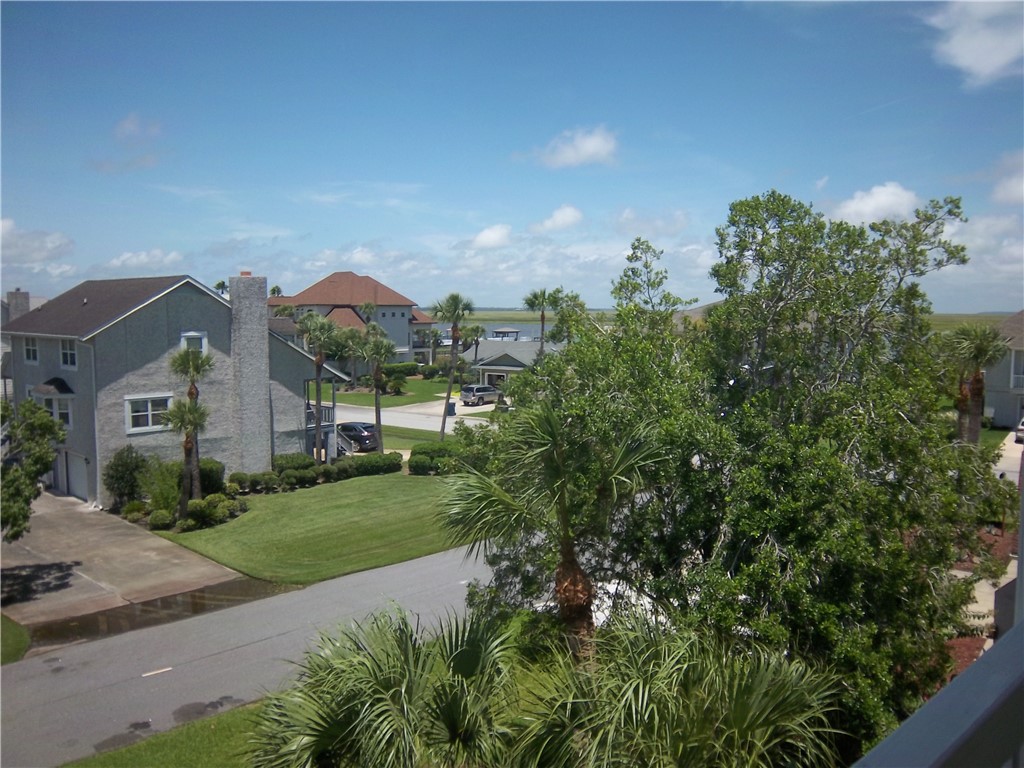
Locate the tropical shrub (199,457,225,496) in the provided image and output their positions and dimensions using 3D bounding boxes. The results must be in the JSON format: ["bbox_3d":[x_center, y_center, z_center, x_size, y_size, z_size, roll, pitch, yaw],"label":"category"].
[{"bbox_3d":[-15.269,4.618,42.089,1.500,1.700,1.500,-2,5,-20],"label":"tropical shrub"}]

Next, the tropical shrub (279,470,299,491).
[{"bbox_3d":[-11.036,4.749,40.863,0.990,0.980,0.990,0,5,0],"label":"tropical shrub"}]

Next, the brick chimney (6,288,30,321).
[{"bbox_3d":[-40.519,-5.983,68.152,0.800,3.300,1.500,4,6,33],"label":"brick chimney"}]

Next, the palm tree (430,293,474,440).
[{"bbox_3d":[-3.926,-0.781,54.651,2.900,10.350,2.900,0,5,0],"label":"palm tree"}]

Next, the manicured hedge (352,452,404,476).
[{"bbox_3d":[-7.643,4.286,45.447,2.970,1.100,1.300,-3,6,-34],"label":"manicured hedge"}]

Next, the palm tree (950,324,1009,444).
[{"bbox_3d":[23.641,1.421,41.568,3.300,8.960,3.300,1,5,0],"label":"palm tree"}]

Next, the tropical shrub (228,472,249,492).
[{"bbox_3d":[-14.038,4.944,42.564,1.000,0.930,1.000,1,5,0],"label":"tropical shrub"}]

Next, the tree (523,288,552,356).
[{"bbox_3d":[2.836,-3.759,80.386,2.990,10.950,2.990,0,5,0],"label":"tree"}]

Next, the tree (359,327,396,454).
[{"bbox_3d":[-8.454,0.460,52.254,2.450,8.250,2.450,-1,5,-10],"label":"tree"}]

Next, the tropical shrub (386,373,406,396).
[{"bbox_3d":[-12.392,-0.052,89.236,2.200,2.350,2.200,1,5,0],"label":"tropical shrub"}]

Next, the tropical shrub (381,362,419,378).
[{"bbox_3d":[-15.185,-1.725,112.303,5.000,1.500,1.900,0,5,0],"label":"tropical shrub"}]

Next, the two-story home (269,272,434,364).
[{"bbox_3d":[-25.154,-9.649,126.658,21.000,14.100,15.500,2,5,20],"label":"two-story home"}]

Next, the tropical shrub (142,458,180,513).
[{"bbox_3d":[-16.410,4.657,38.780,1.700,2.200,1.650,-2,6,-23],"label":"tropical shrub"}]

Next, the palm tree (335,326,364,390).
[{"bbox_3d":[-18.594,-2.992,95.244,3.200,6.960,3.200,1,5,0],"label":"palm tree"}]

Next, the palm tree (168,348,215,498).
[{"bbox_3d":[-15.458,2.023,39.949,2.200,7.250,2.200,-2,5,-21],"label":"palm tree"}]

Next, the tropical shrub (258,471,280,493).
[{"bbox_3d":[-11.872,4.769,40.513,0.980,0.990,0.980,0,5,0],"label":"tropical shrub"}]

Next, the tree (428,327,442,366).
[{"bbox_3d":[-11.077,-4.975,120.027,2.100,6.530,2.100,1,5,0],"label":"tree"}]

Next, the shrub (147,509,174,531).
[{"bbox_3d":[-14.961,5.659,35.254,1.150,0.850,1.100,-2,6,-23],"label":"shrub"}]

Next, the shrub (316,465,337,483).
[{"bbox_3d":[-10.026,4.770,44.993,1.000,0.920,1.000,1,5,0],"label":"shrub"}]

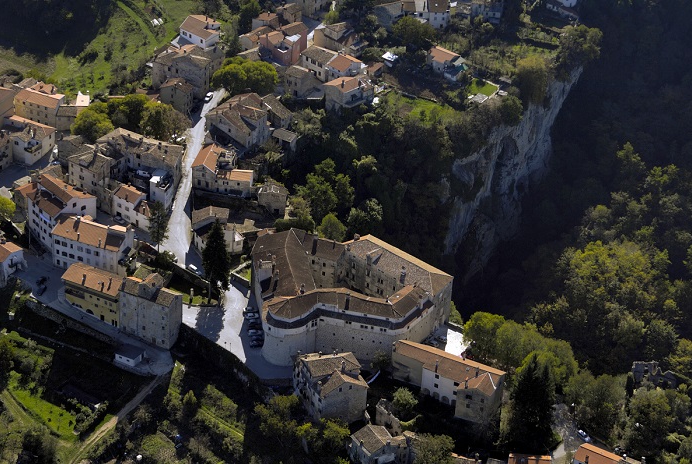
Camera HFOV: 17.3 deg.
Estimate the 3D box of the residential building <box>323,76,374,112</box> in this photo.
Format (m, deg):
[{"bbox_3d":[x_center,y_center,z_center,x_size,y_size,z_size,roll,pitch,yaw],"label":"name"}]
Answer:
[{"bbox_3d":[0.840,-46.790,761.880,8.570,9.800,13.680,28,39,36],"label":"residential building"}]

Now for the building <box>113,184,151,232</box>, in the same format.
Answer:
[{"bbox_3d":[-63.090,-7.660,691.520,14.290,9.770,7.000,22,35,28],"label":"building"}]

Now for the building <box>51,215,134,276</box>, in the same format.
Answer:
[{"bbox_3d":[-77.940,3.490,699.650,23.000,14.300,12.500,15,38,15],"label":"building"}]

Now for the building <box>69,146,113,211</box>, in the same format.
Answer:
[{"bbox_3d":[-81.900,-18.500,727.850,12.000,15.000,10.000,21,40,22],"label":"building"}]

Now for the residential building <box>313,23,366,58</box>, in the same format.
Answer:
[{"bbox_3d":[-1.160,-68.730,801.810,17.330,8.400,9.650,25,37,32],"label":"residential building"}]

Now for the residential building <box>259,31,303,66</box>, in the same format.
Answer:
[{"bbox_3d":[-23.350,-66.560,801.370,12.140,9.710,8.890,28,44,28],"label":"residential building"}]

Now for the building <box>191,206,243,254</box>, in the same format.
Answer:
[{"bbox_3d":[-38.610,-0.540,682.330,11.510,9.000,14.980,-7,32,-17],"label":"building"}]

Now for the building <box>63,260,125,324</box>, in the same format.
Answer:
[{"bbox_3d":[-69.880,16.710,646.610,18.300,11.800,10.500,19,34,26],"label":"building"}]

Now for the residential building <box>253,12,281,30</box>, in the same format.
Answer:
[{"bbox_3d":[-28.200,-76.000,817.900,8.600,6.800,7.000,-1,37,-6],"label":"residential building"}]

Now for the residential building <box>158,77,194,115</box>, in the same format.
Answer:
[{"bbox_3d":[-57.710,-46.550,772.030,10.000,10.000,7.000,10,37,8],"label":"residential building"}]

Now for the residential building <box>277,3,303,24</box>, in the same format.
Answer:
[{"bbox_3d":[-19.540,-79.670,821.120,5.200,6.000,6.300,-23,39,-36],"label":"residential building"}]

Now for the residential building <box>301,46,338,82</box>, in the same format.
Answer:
[{"bbox_3d":[-7.580,-59.150,785.210,11.910,8.200,10.000,27,38,35],"label":"residential building"}]

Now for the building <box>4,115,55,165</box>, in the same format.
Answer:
[{"bbox_3d":[-104.120,-29.810,727.620,17.000,7.600,13.810,16,33,22],"label":"building"}]

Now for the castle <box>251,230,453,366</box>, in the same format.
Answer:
[{"bbox_3d":[-0.050,20.260,677.830,62.000,21.000,44.000,7,37,5],"label":"castle"}]

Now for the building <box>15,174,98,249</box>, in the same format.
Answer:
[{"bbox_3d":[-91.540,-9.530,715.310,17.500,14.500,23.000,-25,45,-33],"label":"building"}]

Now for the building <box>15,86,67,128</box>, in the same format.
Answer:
[{"bbox_3d":[-102.440,-42.230,762.970,14.470,10.710,7.700,15,39,15],"label":"building"}]

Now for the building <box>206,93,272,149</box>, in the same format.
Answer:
[{"bbox_3d":[-35.700,-38.450,762.480,17.350,11.400,16.360,21,41,22],"label":"building"}]

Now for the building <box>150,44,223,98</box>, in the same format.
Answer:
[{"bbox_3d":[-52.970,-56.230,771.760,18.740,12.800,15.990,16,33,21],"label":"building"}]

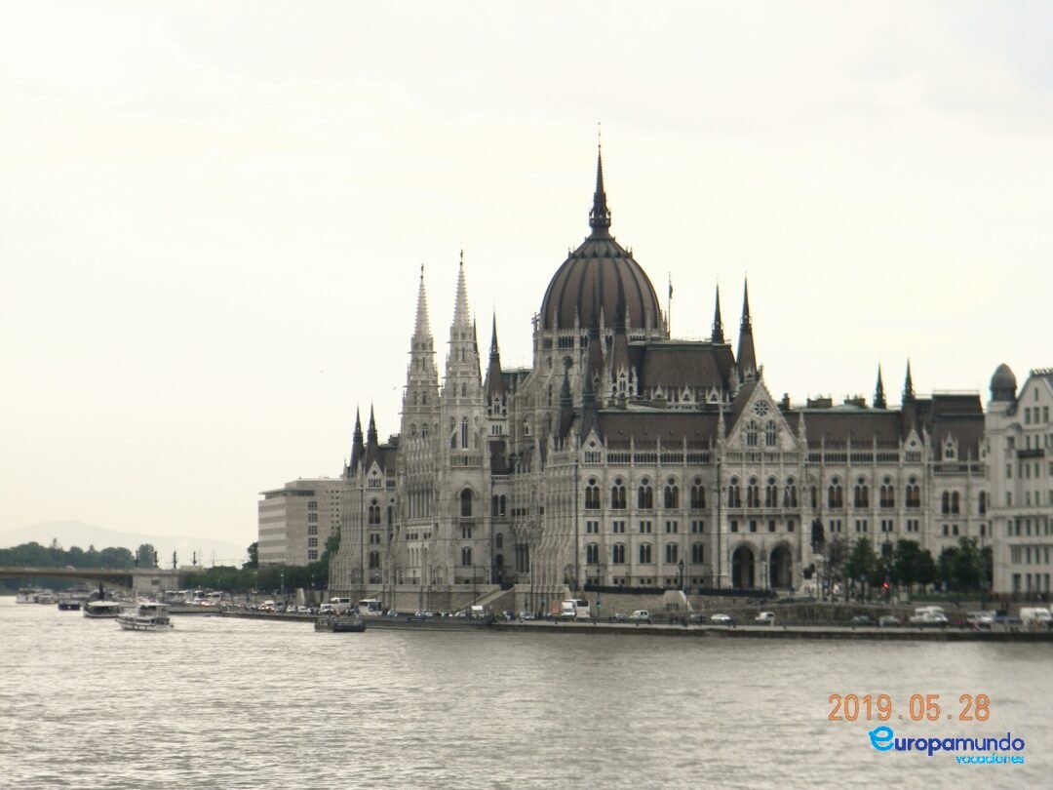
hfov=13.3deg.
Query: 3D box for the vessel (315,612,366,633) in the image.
[{"bbox_3d":[-33.455,41.259,812.521,6.100,3.000,15.000,1,-3,-16],"label":"vessel"}]

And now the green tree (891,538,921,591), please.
[{"bbox_3d":[66.843,30.417,792.422,5.600,10.200,5.600,0,-2,0],"label":"green tree"}]

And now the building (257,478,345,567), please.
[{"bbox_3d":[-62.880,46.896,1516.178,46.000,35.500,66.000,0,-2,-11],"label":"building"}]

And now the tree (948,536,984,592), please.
[{"bbox_3d":[77.312,30.288,792.427,6.300,10.630,6.300,0,-2,0],"label":"tree"}]

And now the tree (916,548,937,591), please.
[{"bbox_3d":[70.452,31.349,795.385,4.300,8.430,4.300,0,-2,0],"label":"tree"}]

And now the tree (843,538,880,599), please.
[{"bbox_3d":[57.833,30.178,777.418,6.500,10.680,6.500,0,-2,0],"label":"tree"}]

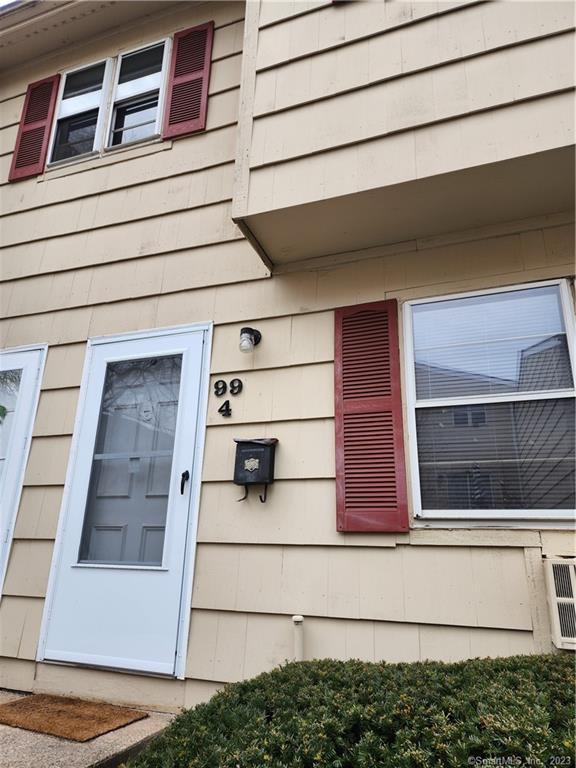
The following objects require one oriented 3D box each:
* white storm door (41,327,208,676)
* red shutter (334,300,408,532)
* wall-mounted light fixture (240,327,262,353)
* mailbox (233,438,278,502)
[{"bbox_3d":[-1.000,0.629,3.181,0.943,2.031,0.055,-5,-19,19],"label":"white storm door"},{"bbox_3d":[0.441,0.148,2.770,0.366,1.263,0.040,-5,-19,19],"label":"red shutter"},{"bbox_3d":[-0.239,-0.272,3.116,0.116,0.194,0.145,-5,-19,19],"label":"wall-mounted light fixture"},{"bbox_3d":[-0.185,0.484,2.860,0.238,0.357,0.105,-5,-19,19],"label":"mailbox"}]

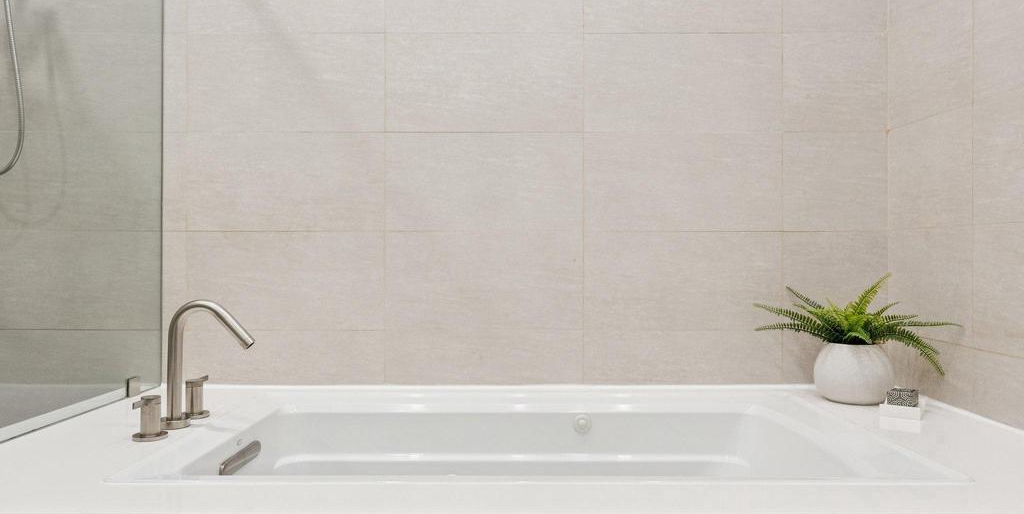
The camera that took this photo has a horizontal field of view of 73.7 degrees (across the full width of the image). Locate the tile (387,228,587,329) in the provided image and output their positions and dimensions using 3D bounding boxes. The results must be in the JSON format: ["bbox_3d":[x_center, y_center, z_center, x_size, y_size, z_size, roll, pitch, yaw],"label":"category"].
[{"bbox_3d":[-0.084,0.074,2.099,0.606,0.302,0.010,0,0,0],"label":"tile"}]

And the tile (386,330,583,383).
[{"bbox_3d":[-0.085,0.308,2.100,0.608,0.166,0.010,0,0,0],"label":"tile"}]

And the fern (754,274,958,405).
[{"bbox_3d":[0.930,0.217,1.865,0.500,0.345,0.430,0,0,0],"label":"fern"}]

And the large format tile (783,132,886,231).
[{"bbox_3d":[0.990,-0.229,2.099,0.322,0.302,0.010,0,0,0],"label":"large format tile"}]

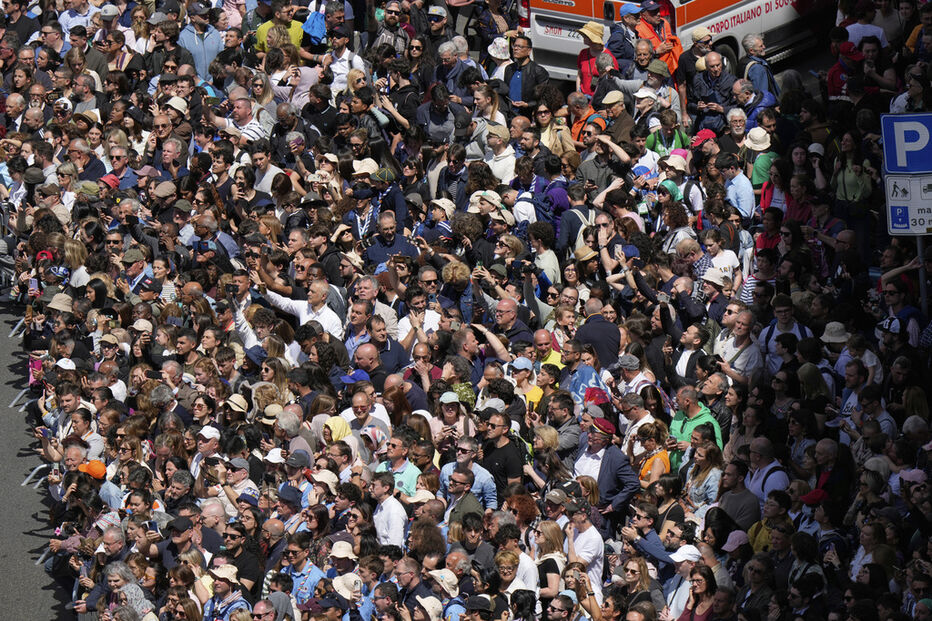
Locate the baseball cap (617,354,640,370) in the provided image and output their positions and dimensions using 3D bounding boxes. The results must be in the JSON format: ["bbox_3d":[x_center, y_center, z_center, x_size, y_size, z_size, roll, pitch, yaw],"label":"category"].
[{"bbox_3d":[1.477,0.473,94.116,0.260,0.130,0.180,-5,15,16],"label":"baseball cap"}]

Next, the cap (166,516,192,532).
[{"bbox_3d":[-2.379,1.777,85.951,0.260,0.130,0.190,-24,26,-35],"label":"cap"}]

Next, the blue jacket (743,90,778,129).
[{"bbox_3d":[2.822,-1.786,99.973,0.360,0.680,0.560,-9,18,-24],"label":"blue jacket"}]

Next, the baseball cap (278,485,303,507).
[{"bbox_3d":[-1.531,1.614,90.551,0.250,0.150,0.200,13,16,-2],"label":"baseball cap"}]

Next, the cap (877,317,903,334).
[{"bbox_3d":[4.072,0.138,99.734,0.270,0.140,0.180,-8,19,-34],"label":"cap"}]

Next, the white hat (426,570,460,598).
[{"bbox_3d":[-0.183,2.318,88.056,0.310,0.140,0.280,33,24,8],"label":"white hat"}]

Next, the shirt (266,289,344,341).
[{"bbox_3d":[-1.429,0.204,93.007,0.780,0.760,0.500,11,21,38],"label":"shirt"}]

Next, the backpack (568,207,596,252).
[{"bbox_3d":[1.220,-0.778,103.957,0.280,0.460,0.170,-3,17,-10],"label":"backpack"}]

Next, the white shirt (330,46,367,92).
[{"bbox_3d":[-1.127,-2.280,101.925,0.480,0.660,0.320,11,21,38],"label":"white shirt"}]

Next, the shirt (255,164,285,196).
[{"bbox_3d":[-1.858,-1.140,98.395,0.440,0.640,0.260,10,22,38],"label":"shirt"}]

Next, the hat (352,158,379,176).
[{"bbox_3d":[-0.975,-1.401,101.403,0.280,0.150,0.260,-4,16,1],"label":"hat"}]

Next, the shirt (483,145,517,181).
[{"bbox_3d":[0.318,-1.282,98.336,0.290,0.640,0.460,-14,19,-29],"label":"shirt"}]

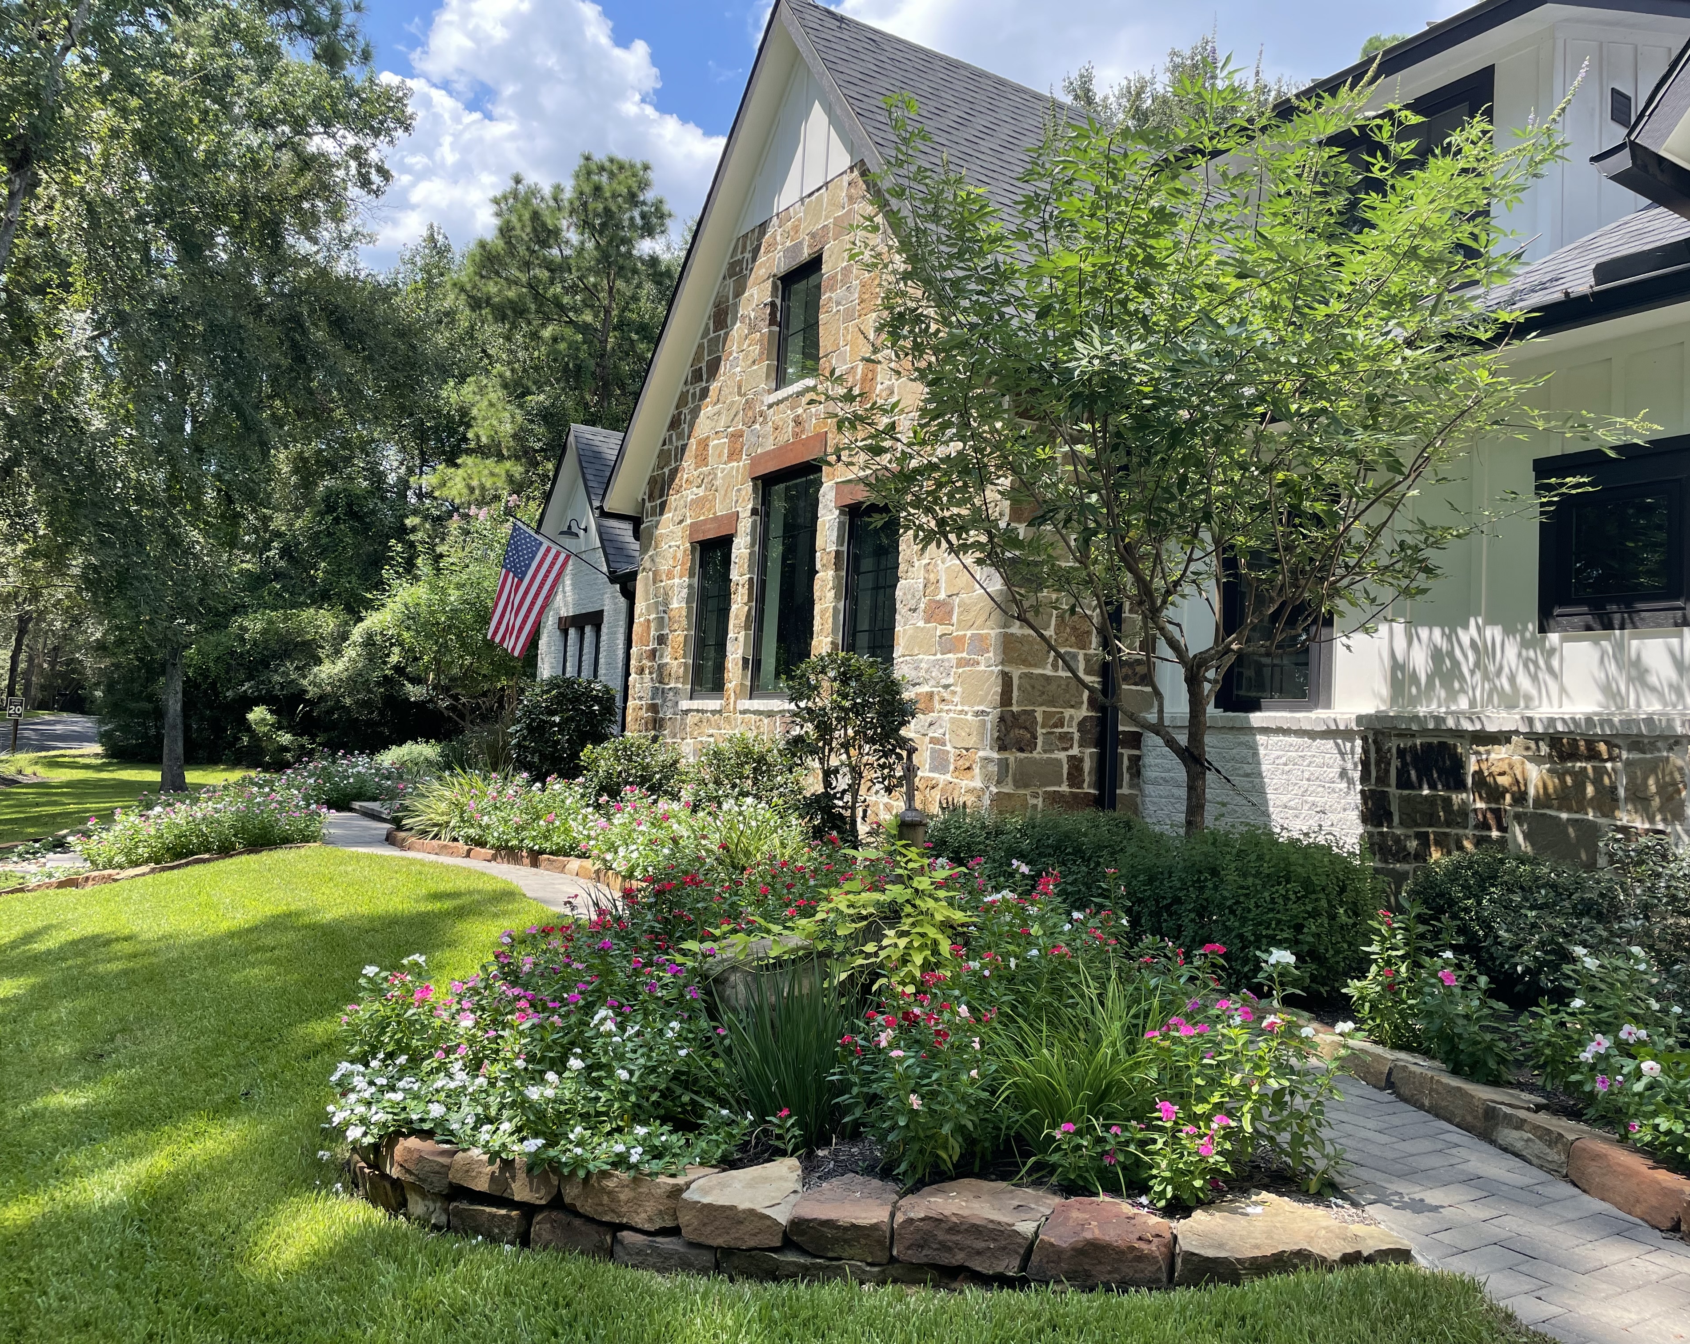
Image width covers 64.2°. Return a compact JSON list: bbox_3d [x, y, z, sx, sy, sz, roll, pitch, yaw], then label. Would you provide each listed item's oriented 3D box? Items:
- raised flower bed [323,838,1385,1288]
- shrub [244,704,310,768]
[{"bbox_3d":[0.052,0.892,4.001,2.550,0.820,2.600,3,-4,0],"label":"raised flower bed"},{"bbox_3d":[-13.497,1.616,32.000,1.600,1.600,1.500,3,-4,0],"label":"shrub"}]

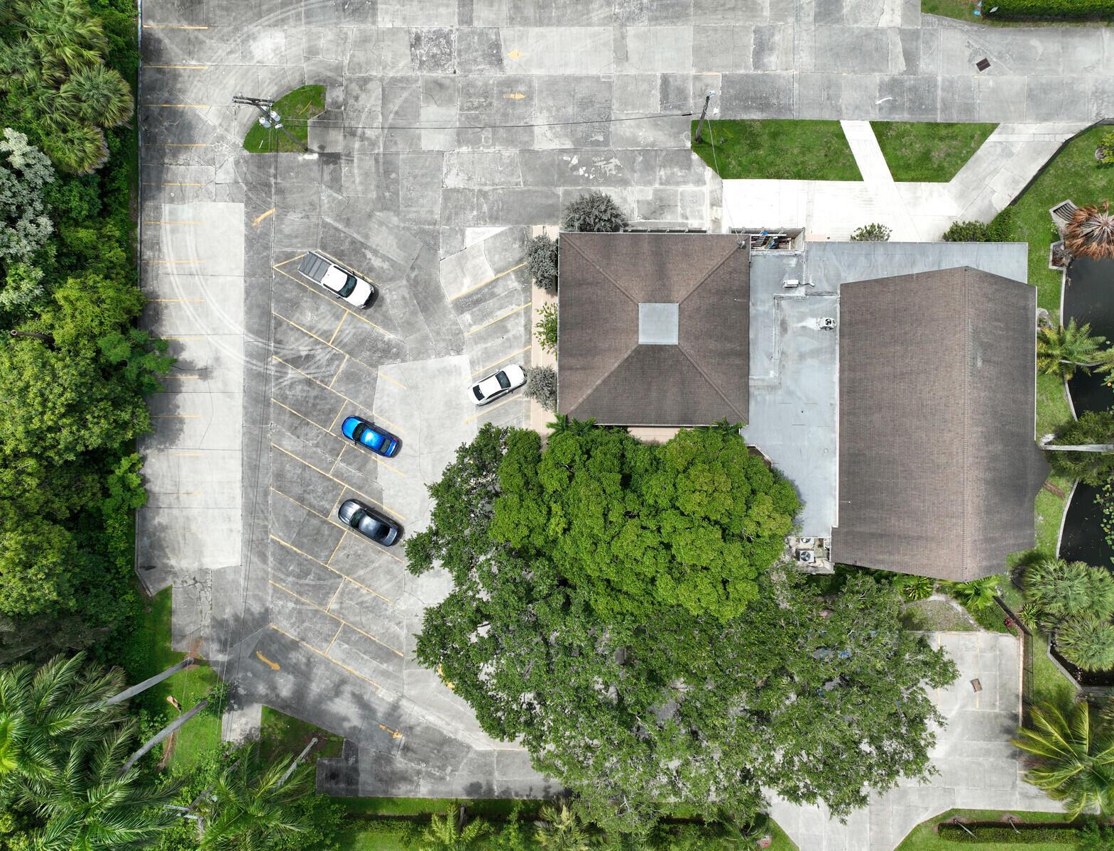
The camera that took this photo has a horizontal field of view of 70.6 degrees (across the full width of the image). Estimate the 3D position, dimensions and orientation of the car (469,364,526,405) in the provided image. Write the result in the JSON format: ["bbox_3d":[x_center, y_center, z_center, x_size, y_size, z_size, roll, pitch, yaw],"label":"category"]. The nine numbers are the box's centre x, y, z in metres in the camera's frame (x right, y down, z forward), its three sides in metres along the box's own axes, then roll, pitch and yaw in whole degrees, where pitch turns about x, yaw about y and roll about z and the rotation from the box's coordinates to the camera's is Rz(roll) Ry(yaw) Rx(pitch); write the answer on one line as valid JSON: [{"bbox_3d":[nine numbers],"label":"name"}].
[{"bbox_3d":[-4.605,-3.149,60.080,4.600,1.450,1.820,-27,90,0],"label":"car"}]

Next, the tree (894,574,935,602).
[{"bbox_3d":[27.064,12.207,59.800,3.100,2.100,2.500,0,90,0],"label":"tree"}]

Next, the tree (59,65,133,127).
[{"bbox_3d":[-32.709,-23.368,57.750,5.100,6.100,4.500,0,90,0],"label":"tree"}]

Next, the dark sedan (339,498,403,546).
[{"bbox_3d":[-14.372,7.362,60.080,4.850,1.470,1.880,29,90,0],"label":"dark sedan"}]

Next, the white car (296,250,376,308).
[{"bbox_3d":[-16.854,-11.114,59.900,5.850,1.900,2.030,29,90,0],"label":"white car"}]

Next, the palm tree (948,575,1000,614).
[{"bbox_3d":[31.060,12.497,59.300,3.850,3.000,3.100,0,90,0],"label":"palm tree"}]

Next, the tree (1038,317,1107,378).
[{"bbox_3d":[37.497,-5.565,58.600,5.100,4.500,4.600,0,90,0],"label":"tree"}]

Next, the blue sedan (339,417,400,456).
[{"bbox_3d":[-14.283,0.772,60.080,4.520,1.440,1.810,27,90,0],"label":"blue sedan"}]

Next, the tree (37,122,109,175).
[{"bbox_3d":[-34.620,-19.833,58.000,4.900,5.600,4.100,0,90,0],"label":"tree"}]

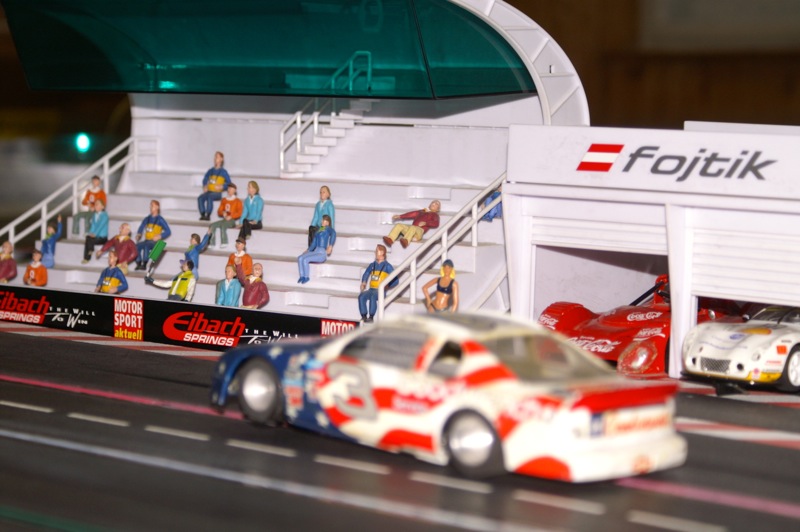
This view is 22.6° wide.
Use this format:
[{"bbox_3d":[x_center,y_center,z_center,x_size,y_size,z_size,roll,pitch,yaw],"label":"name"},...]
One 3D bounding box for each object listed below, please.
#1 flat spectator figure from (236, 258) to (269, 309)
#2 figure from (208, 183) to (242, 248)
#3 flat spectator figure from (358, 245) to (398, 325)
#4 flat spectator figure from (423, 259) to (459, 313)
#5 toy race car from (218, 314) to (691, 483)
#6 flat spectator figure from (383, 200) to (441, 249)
[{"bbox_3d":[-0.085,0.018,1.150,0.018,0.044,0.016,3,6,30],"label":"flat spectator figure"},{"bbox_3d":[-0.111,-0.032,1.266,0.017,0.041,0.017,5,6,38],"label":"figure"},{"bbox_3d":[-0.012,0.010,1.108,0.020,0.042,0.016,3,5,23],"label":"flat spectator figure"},{"bbox_3d":[0.022,0.024,1.078,0.019,0.055,0.011,2,5,16],"label":"flat spectator figure"},{"bbox_3d":[0.015,0.049,0.830,0.208,0.055,0.077,7,8,42],"label":"toy race car"},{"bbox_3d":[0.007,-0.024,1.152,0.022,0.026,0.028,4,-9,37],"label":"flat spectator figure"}]

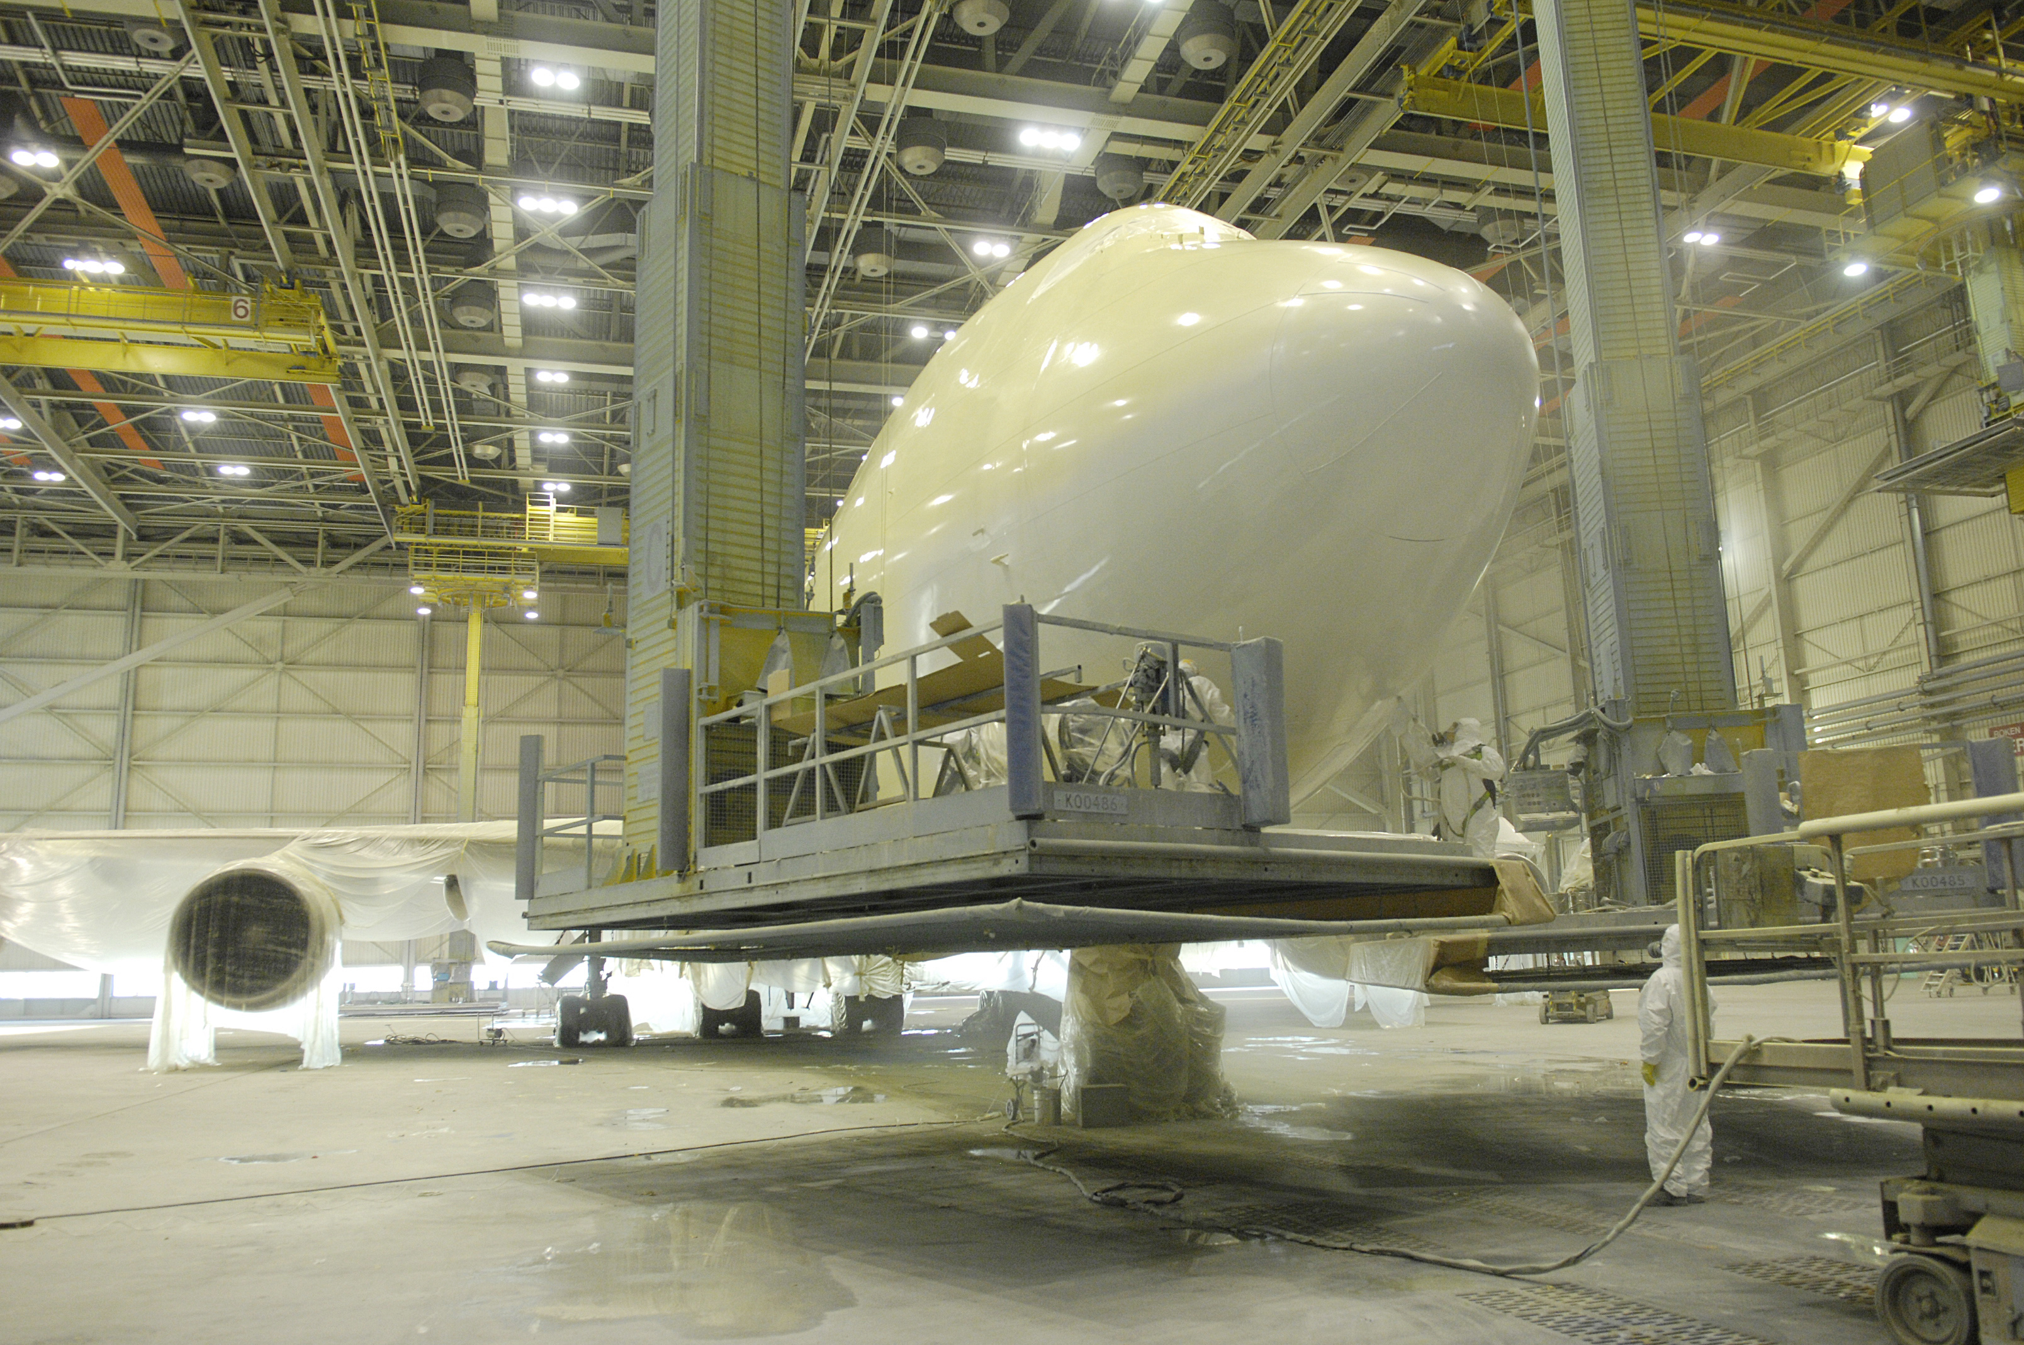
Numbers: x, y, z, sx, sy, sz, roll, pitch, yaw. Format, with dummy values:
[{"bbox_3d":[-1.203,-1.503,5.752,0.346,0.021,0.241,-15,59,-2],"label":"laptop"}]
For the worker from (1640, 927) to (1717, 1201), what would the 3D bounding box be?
[{"bbox_3d":[4.409,2.574,10.052,0.540,1.770,0.380,4,-12,-25],"label":"worker"}]

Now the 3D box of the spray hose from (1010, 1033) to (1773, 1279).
[{"bbox_3d":[1.050,3.269,11.633,1.650,1.200,10.000,2,-12,-21],"label":"spray hose"}]

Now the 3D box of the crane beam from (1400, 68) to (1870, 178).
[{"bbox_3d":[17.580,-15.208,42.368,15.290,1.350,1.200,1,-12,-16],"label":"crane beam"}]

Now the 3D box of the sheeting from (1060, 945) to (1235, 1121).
[{"bbox_3d":[1.454,3.833,17.173,1.550,2.200,1.550,1,-12,-16],"label":"sheeting"}]

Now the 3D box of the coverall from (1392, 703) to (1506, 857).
[{"bbox_3d":[3.888,1.194,13.244,0.850,1.850,0.600,-3,-11,5],"label":"coverall"}]

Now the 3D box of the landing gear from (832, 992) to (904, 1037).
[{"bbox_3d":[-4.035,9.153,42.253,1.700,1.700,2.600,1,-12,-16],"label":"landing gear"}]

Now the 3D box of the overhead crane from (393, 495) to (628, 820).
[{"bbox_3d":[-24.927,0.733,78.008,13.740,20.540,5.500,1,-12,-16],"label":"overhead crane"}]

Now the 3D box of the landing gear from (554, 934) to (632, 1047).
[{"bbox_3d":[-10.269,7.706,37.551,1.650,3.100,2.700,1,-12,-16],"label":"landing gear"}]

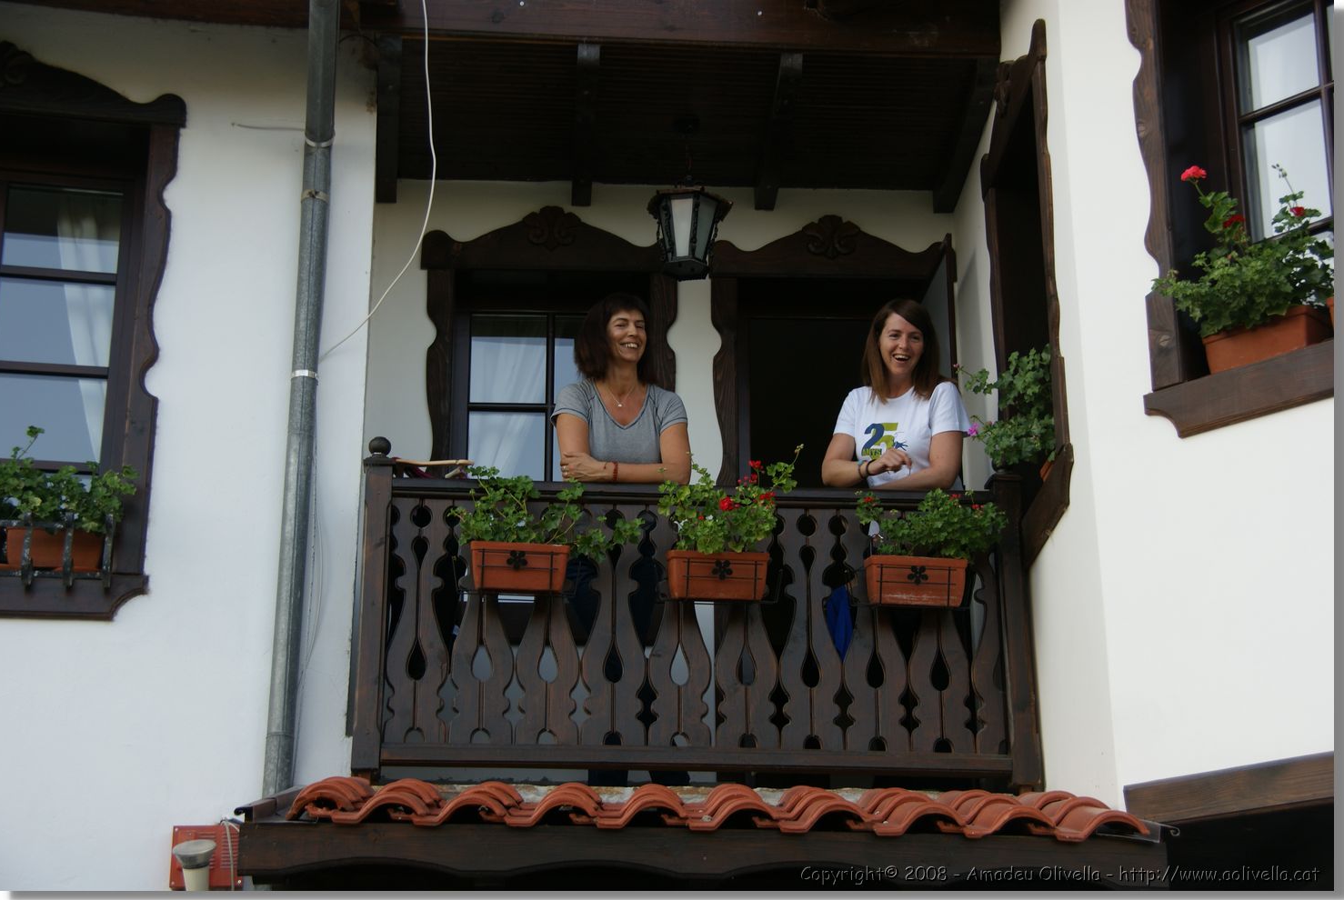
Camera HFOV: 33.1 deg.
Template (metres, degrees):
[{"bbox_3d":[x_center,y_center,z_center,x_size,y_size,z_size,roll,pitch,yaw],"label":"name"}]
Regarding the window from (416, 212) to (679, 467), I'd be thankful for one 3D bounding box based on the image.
[{"bbox_3d":[-0.449,-0.098,8.225,0.960,1.712,0.160,1,-21,-3],"label":"window"}]

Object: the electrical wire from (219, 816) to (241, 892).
[{"bbox_3d":[-1.208,1.123,6.169,0.060,0.250,0.050,1,-21,-4],"label":"electrical wire"}]

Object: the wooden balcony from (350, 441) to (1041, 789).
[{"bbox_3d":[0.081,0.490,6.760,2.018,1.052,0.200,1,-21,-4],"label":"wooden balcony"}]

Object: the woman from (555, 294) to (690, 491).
[{"bbox_3d":[-0.156,0.283,7.025,0.432,1.662,0.420,3,-21,-9],"label":"woman"}]

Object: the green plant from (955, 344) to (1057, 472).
[{"bbox_3d":[1.034,-0.128,7.012,0.310,0.370,0.360,0,-21,0],"label":"green plant"}]

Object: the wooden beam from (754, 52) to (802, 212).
[{"bbox_3d":[0.374,-1.158,8.052,0.075,0.100,1.178,1,-21,-2],"label":"wooden beam"}]

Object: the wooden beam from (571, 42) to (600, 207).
[{"bbox_3d":[-0.309,-1.173,8.006,0.075,0.100,1.197,1,-21,-3],"label":"wooden beam"}]

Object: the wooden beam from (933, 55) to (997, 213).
[{"bbox_3d":[1.041,-1.149,8.081,0.075,0.100,1.162,0,-21,-1],"label":"wooden beam"}]

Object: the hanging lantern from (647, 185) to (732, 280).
[{"bbox_3d":[0.061,-0.767,7.981,0.300,0.335,0.300,1,-21,-4],"label":"hanging lantern"}]

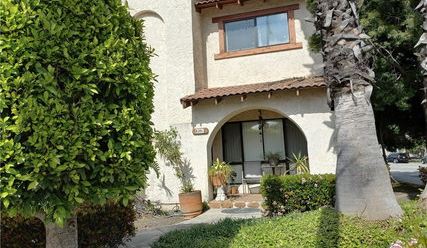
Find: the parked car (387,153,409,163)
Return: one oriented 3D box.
[{"bbox_3d":[31.926,6.044,58.000,1.850,1.620,4.600,-2,-6,-1],"label":"parked car"}]

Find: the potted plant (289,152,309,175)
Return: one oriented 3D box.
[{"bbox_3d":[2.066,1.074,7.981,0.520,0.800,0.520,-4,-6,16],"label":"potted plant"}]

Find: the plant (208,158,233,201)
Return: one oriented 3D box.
[{"bbox_3d":[0.178,1.388,8.396,0.570,1.032,0.530,-2,-6,0],"label":"plant"}]

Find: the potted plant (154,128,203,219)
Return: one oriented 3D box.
[{"bbox_3d":[-0.831,1.097,7.704,1.070,2.008,0.700,-4,-6,16],"label":"potted plant"}]

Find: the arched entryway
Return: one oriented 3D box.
[{"bbox_3d":[1.059,0.716,8.068,2.399,2.225,0.420,-4,-6,16],"label":"arched entryway"}]

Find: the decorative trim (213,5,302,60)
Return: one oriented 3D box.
[{"bbox_3d":[1.140,-2.402,8.881,2.326,1.180,0.120,-4,-6,16],"label":"decorative trim"}]

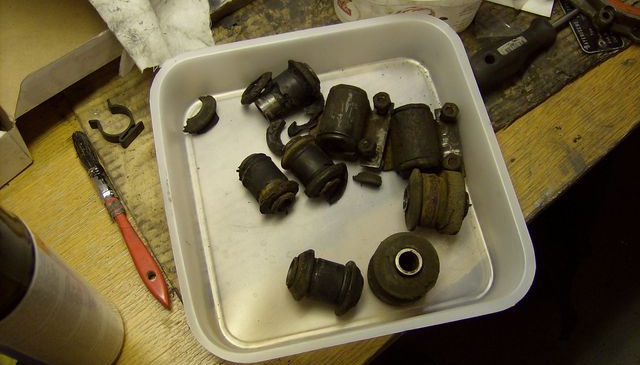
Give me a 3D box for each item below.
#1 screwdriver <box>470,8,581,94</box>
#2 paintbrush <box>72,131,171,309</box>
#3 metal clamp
[{"bbox_3d":[0.213,-0.144,0.652,0.178,0.035,0.035,-32,72,-12],"label":"screwdriver"},{"bbox_3d":[-0.177,0.031,0.592,0.018,0.012,0.195,-29,72,-11],"label":"paintbrush"},{"bbox_3d":[-0.190,-0.054,0.623,0.041,0.015,0.029,33,72,11],"label":"metal clamp"}]

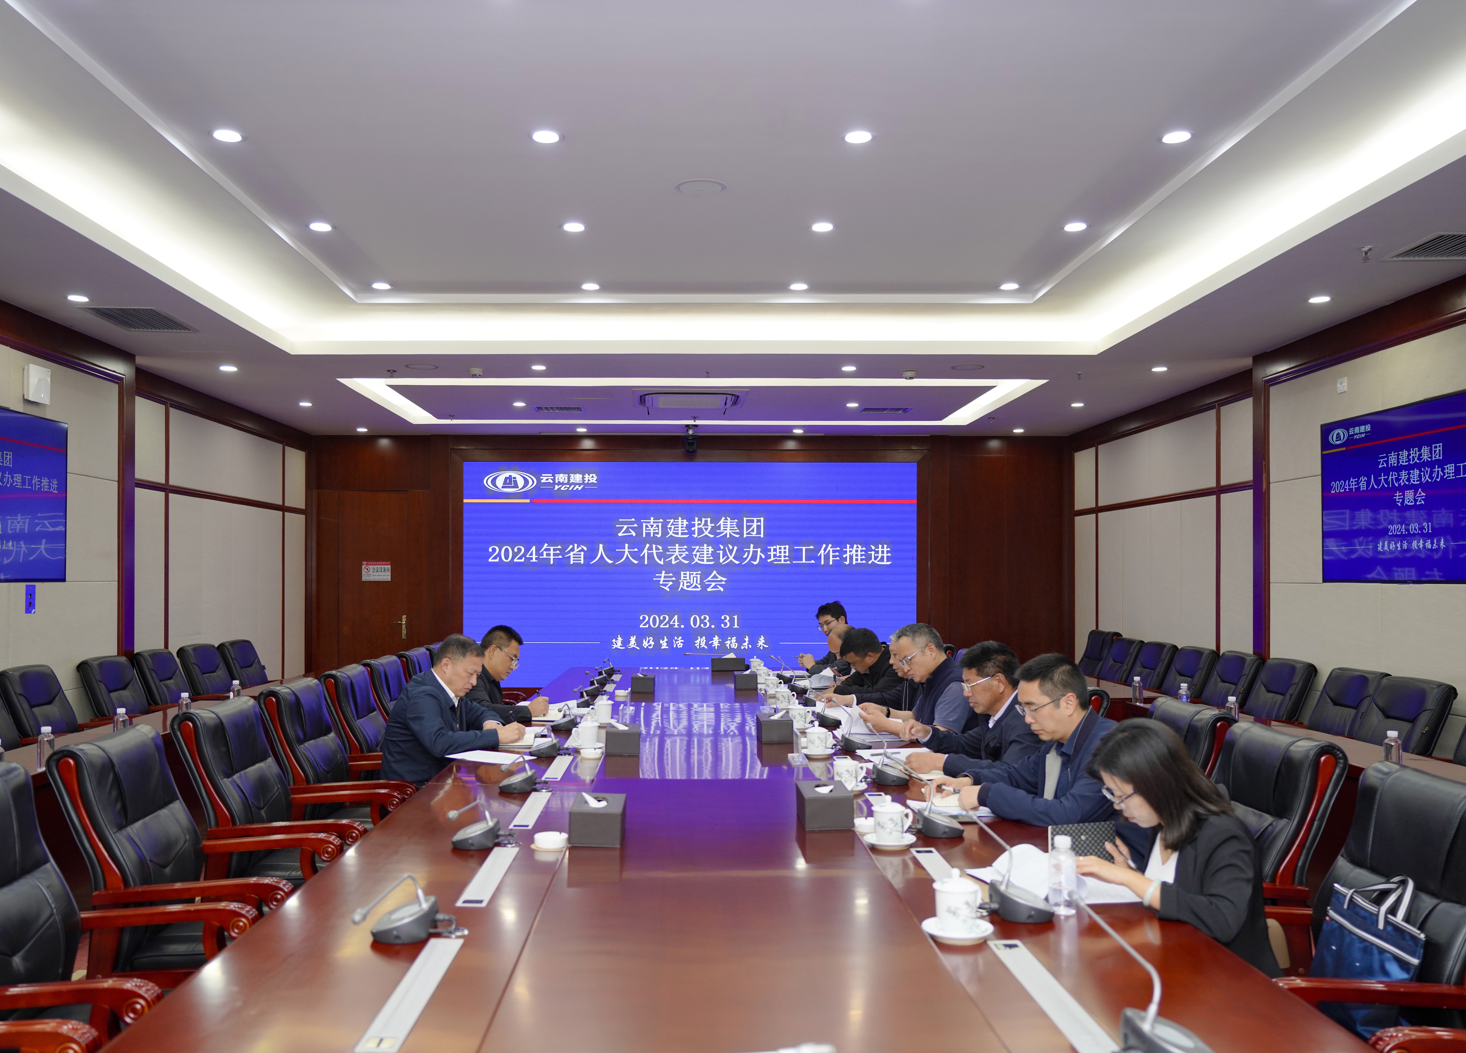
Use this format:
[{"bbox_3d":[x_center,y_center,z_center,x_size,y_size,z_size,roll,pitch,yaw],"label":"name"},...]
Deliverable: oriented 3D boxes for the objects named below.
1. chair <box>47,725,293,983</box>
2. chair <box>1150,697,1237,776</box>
[{"bbox_3d":[-1.512,1.135,3.340,0.680,1.060,0.610,0,-2,-1],"label":"chair"},{"bbox_3d":[1.391,1.180,4.215,0.660,1.060,0.640,0,-2,-7],"label":"chair"}]

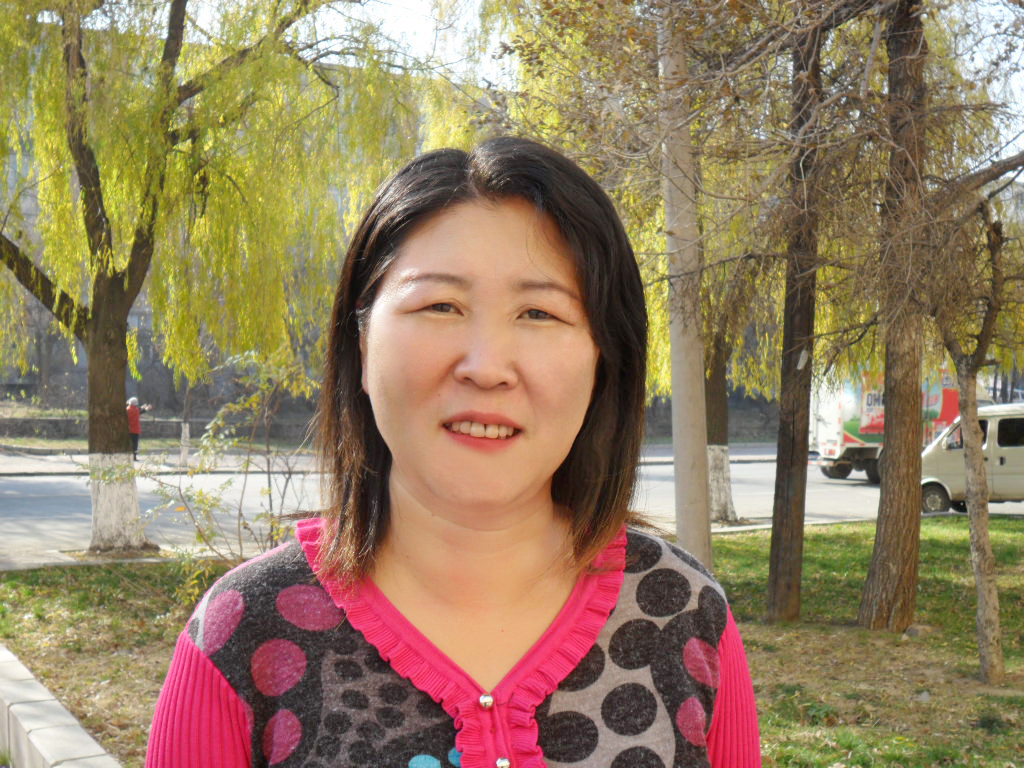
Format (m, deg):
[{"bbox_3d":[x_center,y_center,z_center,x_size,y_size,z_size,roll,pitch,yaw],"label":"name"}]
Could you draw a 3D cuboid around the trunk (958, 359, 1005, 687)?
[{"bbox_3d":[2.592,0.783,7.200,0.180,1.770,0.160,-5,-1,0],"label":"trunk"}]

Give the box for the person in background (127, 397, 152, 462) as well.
[{"bbox_3d":[-9.170,1.106,32.000,0.600,1.580,0.520,0,-2,-28],"label":"person in background"}]

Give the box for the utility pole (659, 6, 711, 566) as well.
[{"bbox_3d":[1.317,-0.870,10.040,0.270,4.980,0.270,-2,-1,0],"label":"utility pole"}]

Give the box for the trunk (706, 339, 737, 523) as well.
[{"bbox_3d":[3.148,0.704,19.700,0.460,2.790,0.440,0,-1,0],"label":"trunk"}]

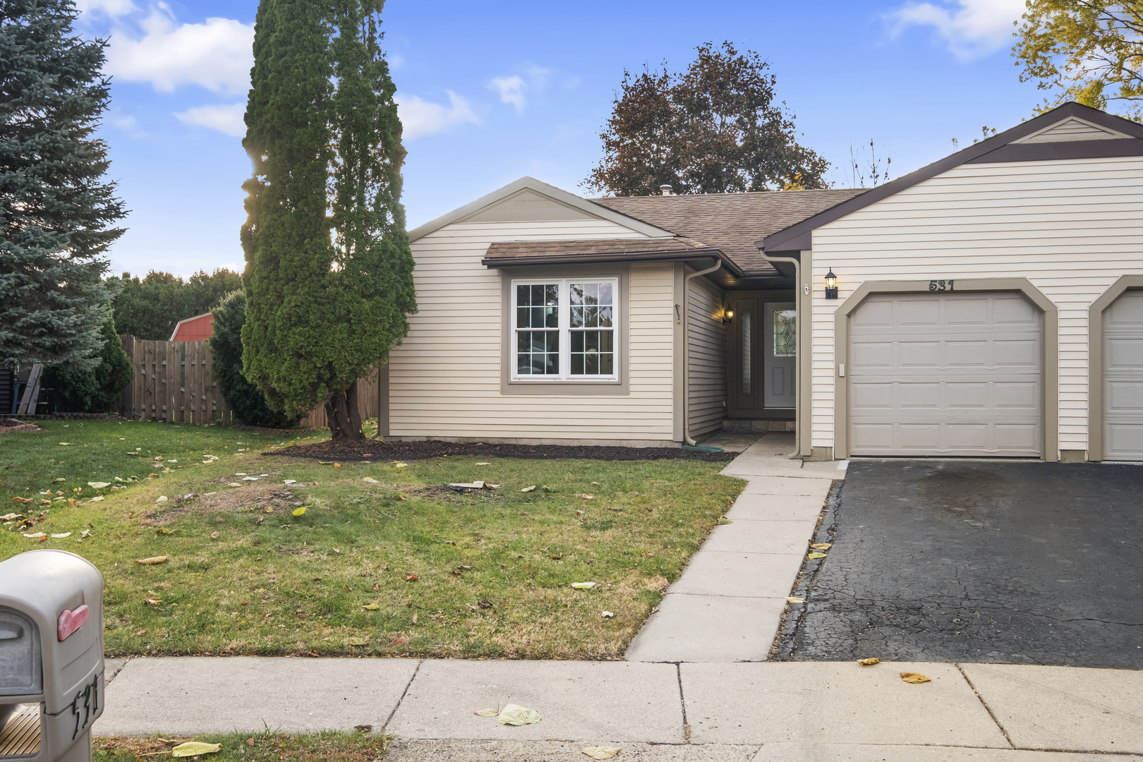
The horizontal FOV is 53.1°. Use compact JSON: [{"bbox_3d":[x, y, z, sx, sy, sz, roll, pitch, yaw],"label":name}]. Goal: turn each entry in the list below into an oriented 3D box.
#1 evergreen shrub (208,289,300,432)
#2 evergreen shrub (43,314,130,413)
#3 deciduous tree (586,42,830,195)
[{"bbox_3d":[-5.950,-0.480,22.200,2.100,2.750,2.000,0,0,0],"label":"evergreen shrub"},{"bbox_3d":[-10.600,-0.460,25.000,2.000,2.400,1.900,0,0,0],"label":"evergreen shrub"},{"bbox_3d":[5.000,-5.800,42.000,9.300,13.400,9.200,0,0,0],"label":"deciduous tree"}]

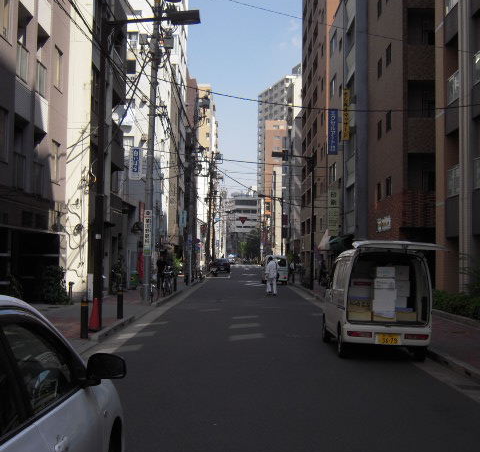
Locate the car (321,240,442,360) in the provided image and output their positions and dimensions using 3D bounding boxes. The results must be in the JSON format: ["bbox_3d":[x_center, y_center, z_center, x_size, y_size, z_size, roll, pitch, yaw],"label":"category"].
[{"bbox_3d":[2.362,1.283,15.003,1.500,1.870,3.550,1,-2,0],"label":"car"}]

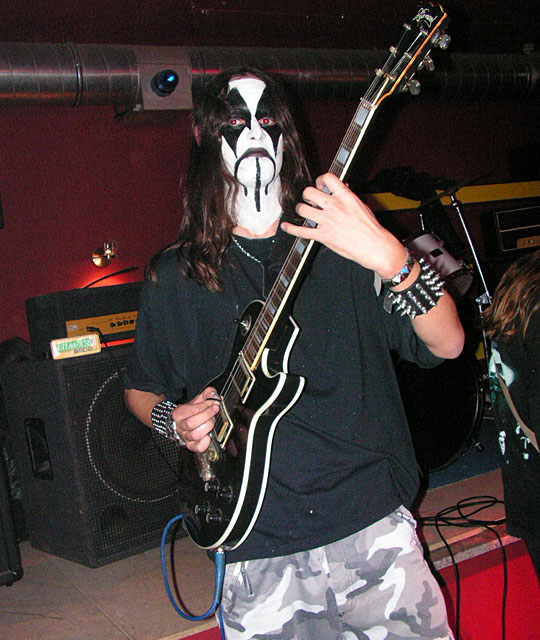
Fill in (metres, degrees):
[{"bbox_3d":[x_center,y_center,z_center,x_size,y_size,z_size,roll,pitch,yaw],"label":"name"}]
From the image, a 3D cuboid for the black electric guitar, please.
[{"bbox_3d":[0.043,-0.050,1.283,0.078,0.965,0.326,12,24,-32],"label":"black electric guitar"}]

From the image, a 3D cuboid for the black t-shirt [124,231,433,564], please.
[{"bbox_3d":[0.029,0.139,1.560,0.600,0.650,0.340,-11,2,-4],"label":"black t-shirt"}]

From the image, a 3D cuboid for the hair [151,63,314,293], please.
[{"bbox_3d":[-0.094,-0.275,1.560,0.325,0.420,0.270,-9,2,-6],"label":"hair"}]

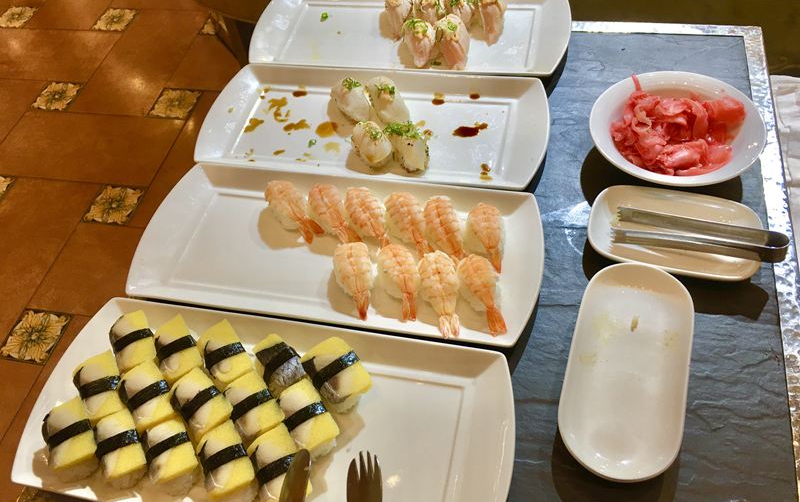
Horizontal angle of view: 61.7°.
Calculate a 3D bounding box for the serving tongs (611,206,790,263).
[{"bbox_3d":[0.277,-0.014,0.626,0.155,0.020,0.029,9,54,21],"label":"serving tongs"}]

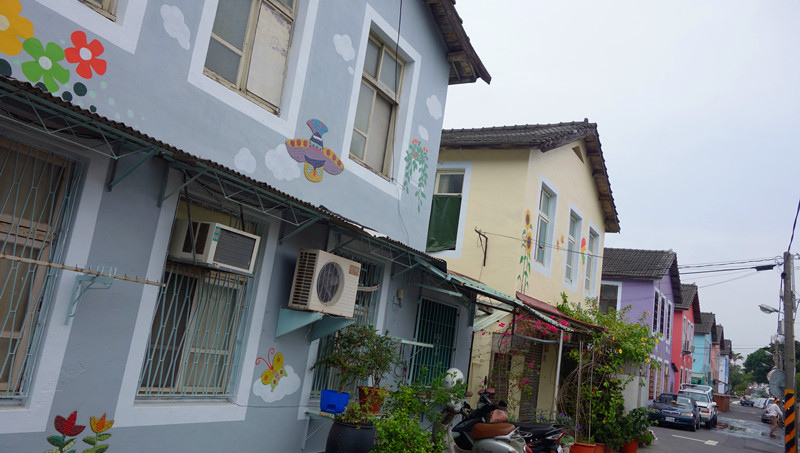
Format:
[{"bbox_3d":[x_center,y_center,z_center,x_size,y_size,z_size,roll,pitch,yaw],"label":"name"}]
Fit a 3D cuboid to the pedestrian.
[{"bbox_3d":[17.347,8.909,28.724,0.580,1.640,0.500,1,-13,31],"label":"pedestrian"}]

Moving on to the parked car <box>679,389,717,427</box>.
[{"bbox_3d":[13.766,8.533,29.374,1.680,1.460,4.300,1,-13,31],"label":"parked car"}]

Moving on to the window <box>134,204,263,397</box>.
[{"bbox_3d":[-1.883,0.722,6.019,0.130,1.780,1.220,1,-13,31],"label":"window"}]

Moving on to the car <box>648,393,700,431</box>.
[{"bbox_3d":[11.417,7.542,25.603,1.690,1.360,4.300,1,-13,31],"label":"car"}]

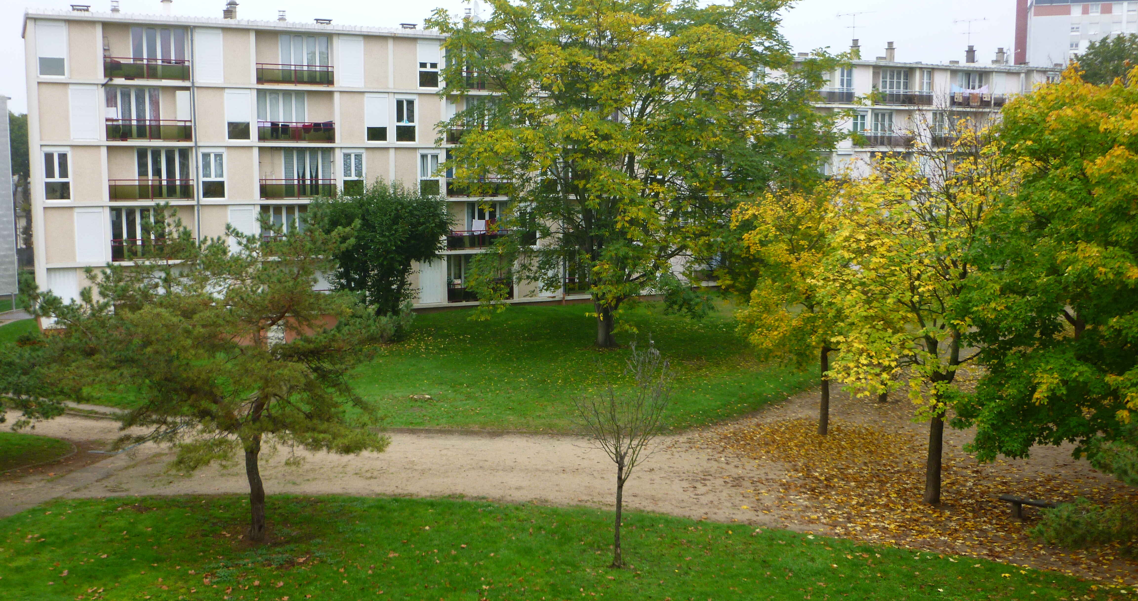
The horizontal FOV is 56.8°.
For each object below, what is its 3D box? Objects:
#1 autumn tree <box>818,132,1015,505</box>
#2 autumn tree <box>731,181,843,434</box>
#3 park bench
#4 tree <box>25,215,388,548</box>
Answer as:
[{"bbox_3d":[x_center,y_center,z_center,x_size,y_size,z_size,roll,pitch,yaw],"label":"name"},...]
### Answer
[{"bbox_3d":[8.029,0.402,24.001,4.710,8.700,4.480,0,7,0],"label":"autumn tree"},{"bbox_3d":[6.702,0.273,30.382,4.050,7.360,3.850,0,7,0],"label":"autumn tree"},{"bbox_3d":[10.435,4.668,23.170,1.750,0.460,0.420,5,9,32],"label":"park bench"},{"bbox_3d":[-7.479,1.547,21.850,7.460,7.040,6.710,0,7,0],"label":"tree"}]

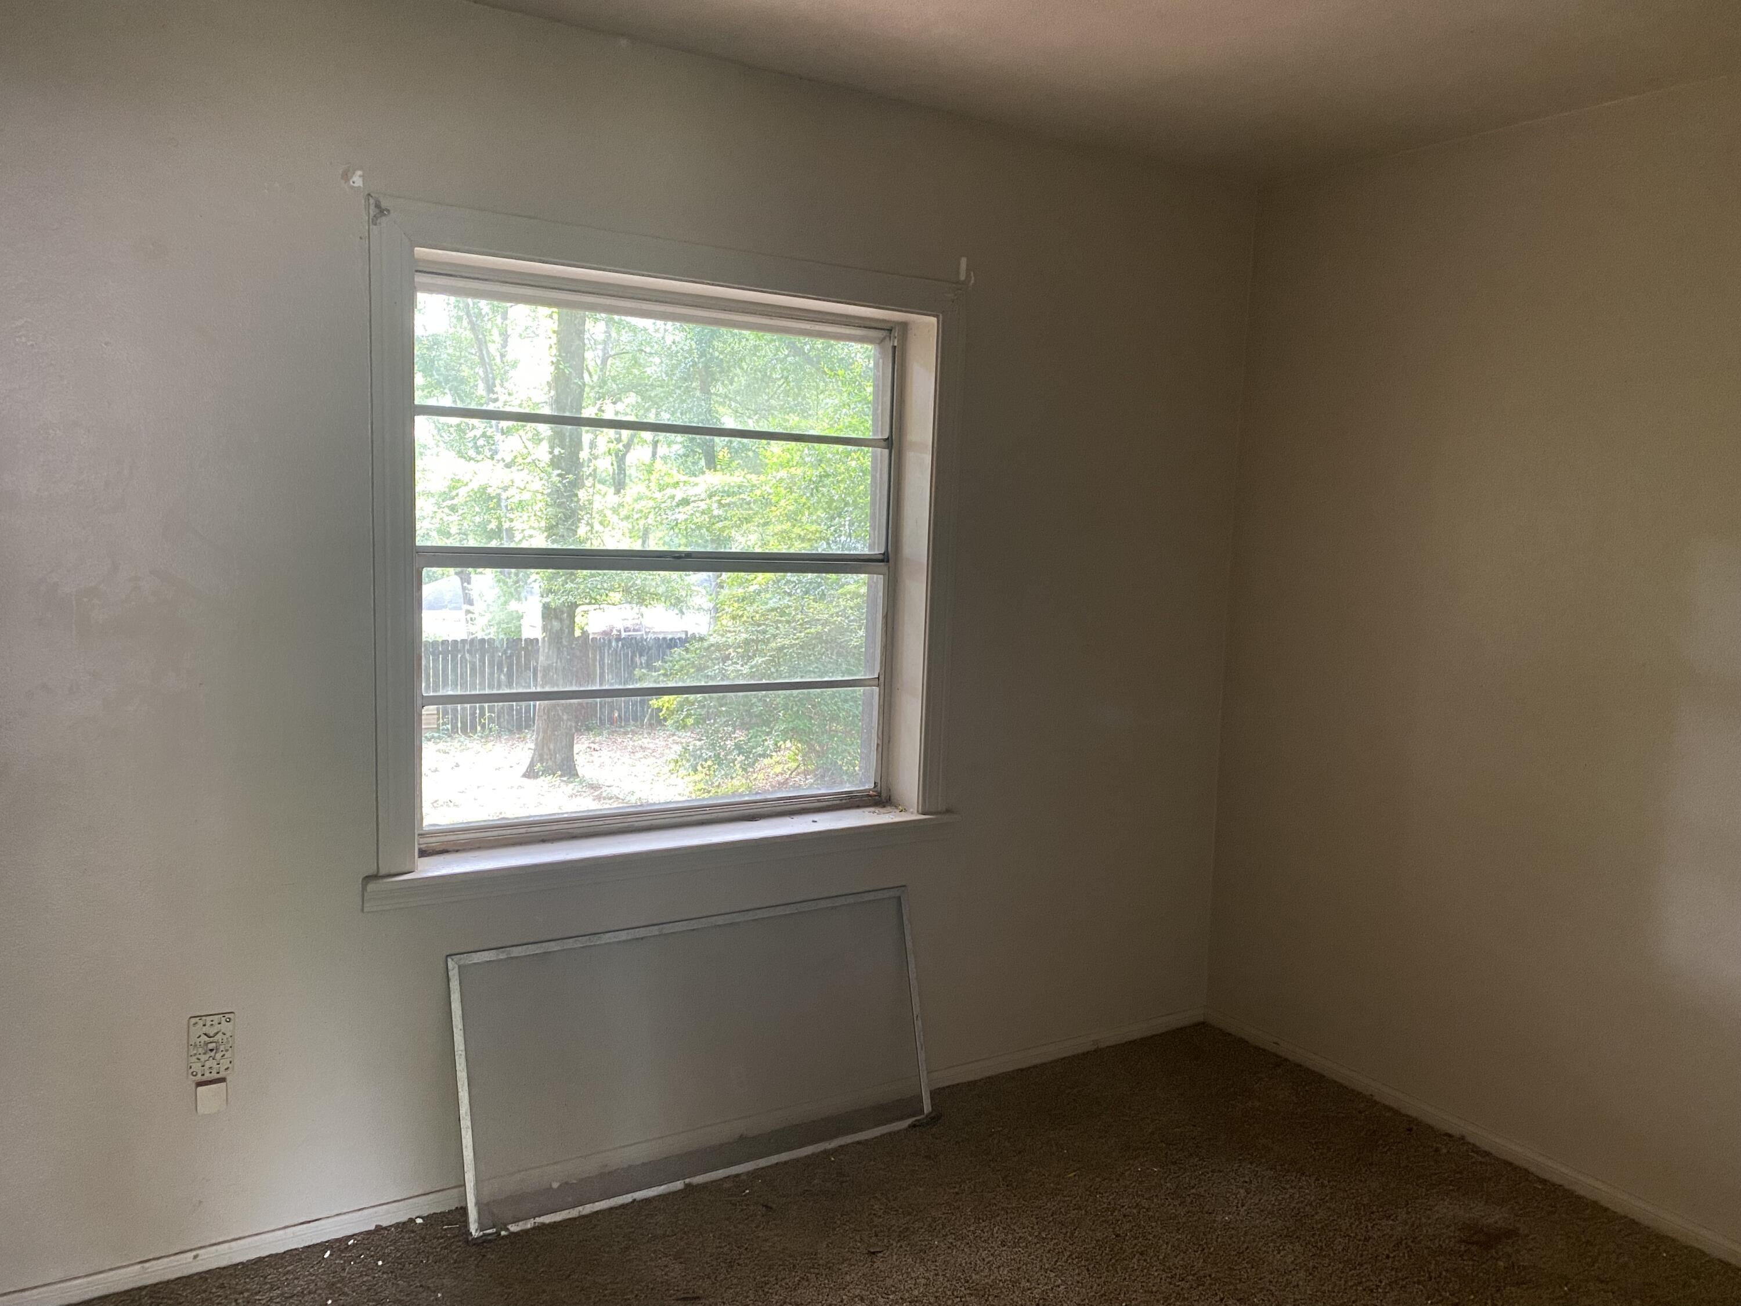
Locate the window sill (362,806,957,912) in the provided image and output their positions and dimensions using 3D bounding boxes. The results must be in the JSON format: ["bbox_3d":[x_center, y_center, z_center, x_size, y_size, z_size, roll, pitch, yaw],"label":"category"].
[{"bbox_3d":[-0.410,0.452,2.978,1.433,0.069,0.192,-2,7,-32],"label":"window sill"}]

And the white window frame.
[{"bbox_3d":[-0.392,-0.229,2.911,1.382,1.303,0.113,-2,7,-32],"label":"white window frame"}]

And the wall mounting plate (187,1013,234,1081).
[{"bbox_3d":[-1.232,0.738,2.447,0.078,0.124,0.015,-2,7,-32],"label":"wall mounting plate"}]

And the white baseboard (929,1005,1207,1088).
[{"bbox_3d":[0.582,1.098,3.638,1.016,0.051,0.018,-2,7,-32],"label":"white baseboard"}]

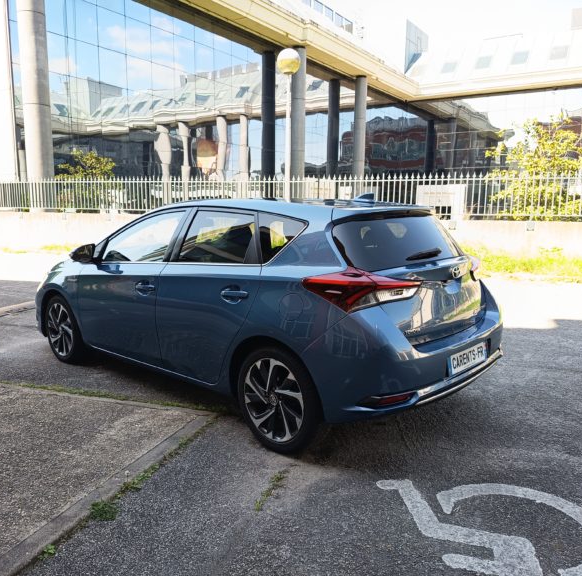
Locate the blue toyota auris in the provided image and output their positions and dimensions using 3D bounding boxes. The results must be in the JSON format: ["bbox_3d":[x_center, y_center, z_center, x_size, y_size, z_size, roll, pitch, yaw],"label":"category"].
[{"bbox_3d":[-0.546,-0.009,4.458,4.330,1.480,1.790,8,10,42],"label":"blue toyota auris"}]

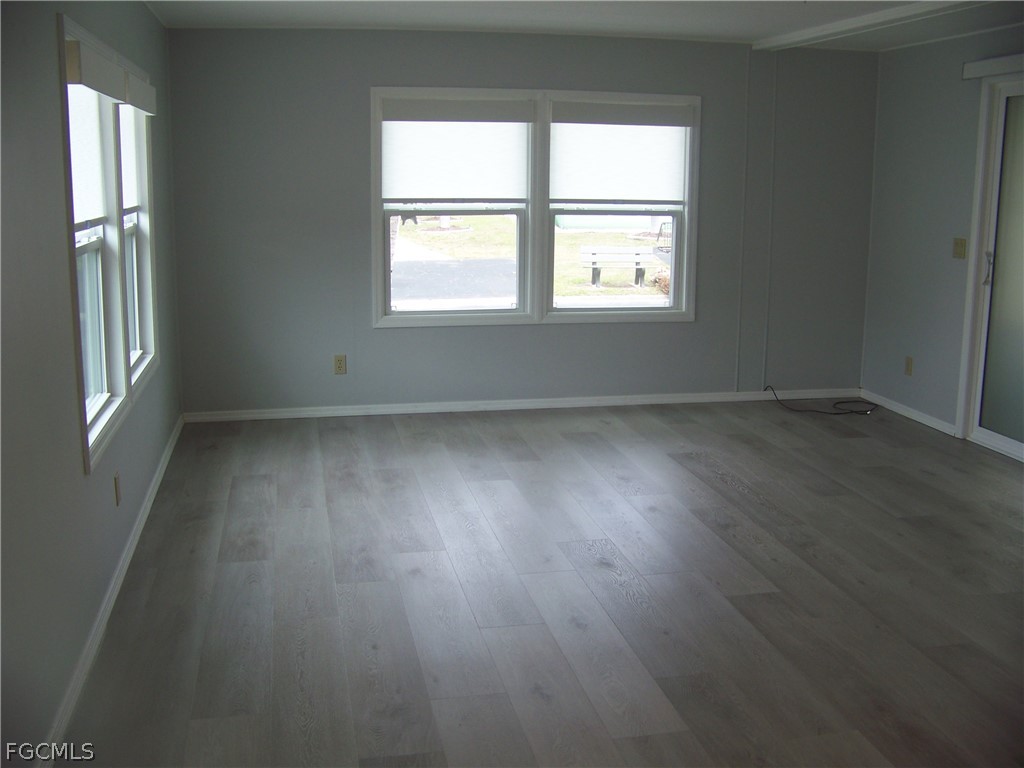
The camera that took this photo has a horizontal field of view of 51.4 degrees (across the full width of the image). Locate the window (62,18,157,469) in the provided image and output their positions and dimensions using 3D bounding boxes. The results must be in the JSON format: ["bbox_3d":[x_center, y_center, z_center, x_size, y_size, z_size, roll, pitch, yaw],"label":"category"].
[{"bbox_3d":[-1.563,-0.596,4.180,0.100,1.419,2.009,-2,12,-12],"label":"window"}]

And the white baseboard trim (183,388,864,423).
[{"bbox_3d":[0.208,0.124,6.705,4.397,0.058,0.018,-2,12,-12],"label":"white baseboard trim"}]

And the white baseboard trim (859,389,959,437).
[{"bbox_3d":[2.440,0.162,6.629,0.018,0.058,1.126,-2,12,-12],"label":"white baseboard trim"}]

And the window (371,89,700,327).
[{"bbox_3d":[0.163,-1.073,6.487,2.022,1.405,0.100,-2,12,-12],"label":"window"}]

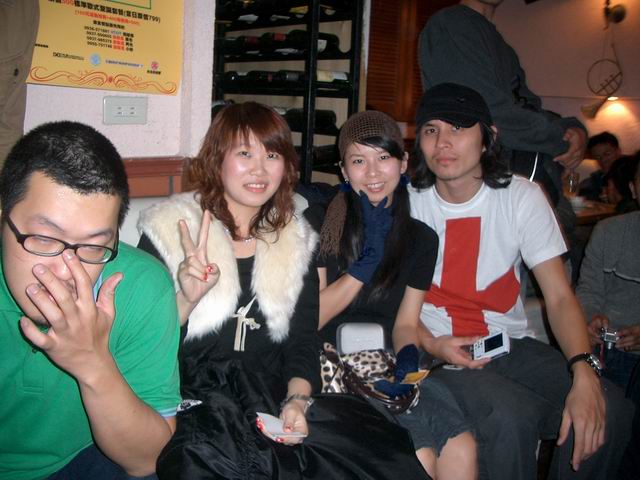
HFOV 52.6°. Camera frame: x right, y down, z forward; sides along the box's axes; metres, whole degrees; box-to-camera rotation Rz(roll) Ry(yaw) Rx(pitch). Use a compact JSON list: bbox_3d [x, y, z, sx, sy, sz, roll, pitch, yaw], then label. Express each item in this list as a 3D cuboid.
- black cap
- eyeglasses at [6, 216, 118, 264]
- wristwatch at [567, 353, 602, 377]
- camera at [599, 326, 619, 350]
[{"bbox_3d":[0.321,-0.318,1.540,0.178,0.120,0.245,0,7,4],"label":"black cap"},{"bbox_3d":[-0.387,-0.009,0.971,0.143,0.042,0.135,10,19,-35],"label":"eyeglasses"},{"bbox_3d":[0.522,0.250,1.280,0.056,0.038,0.064,-28,-39,20],"label":"wristwatch"},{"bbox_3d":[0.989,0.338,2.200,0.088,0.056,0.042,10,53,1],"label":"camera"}]

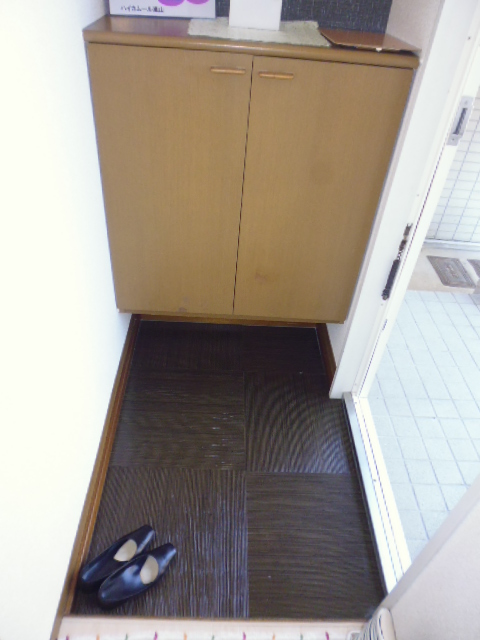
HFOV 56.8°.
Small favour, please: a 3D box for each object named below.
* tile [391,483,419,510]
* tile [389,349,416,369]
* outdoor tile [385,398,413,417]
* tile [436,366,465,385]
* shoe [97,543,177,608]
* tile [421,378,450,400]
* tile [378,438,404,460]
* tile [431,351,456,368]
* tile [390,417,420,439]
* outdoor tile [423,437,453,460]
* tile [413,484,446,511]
[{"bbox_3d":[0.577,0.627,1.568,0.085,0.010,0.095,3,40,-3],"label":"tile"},{"bbox_3d":[0.768,0.181,2.104,0.096,0.010,0.096,2,40,-2],"label":"tile"},{"bbox_3d":[0.662,0.366,1.859,0.096,0.010,0.096,3,40,-3],"label":"outdoor tile"},{"bbox_3d":[0.960,0.251,2.027,0.096,0.010,0.096,3,40,-3],"label":"tile"},{"bbox_3d":[-0.276,0.687,1.208,0.080,0.082,0.229,34,48,30],"label":"shoe"},{"bbox_3d":[0.861,0.311,1.946,0.096,0.010,0.096,3,40,-3],"label":"tile"},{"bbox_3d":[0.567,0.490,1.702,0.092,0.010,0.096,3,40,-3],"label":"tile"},{"bbox_3d":[0.968,0.191,2.119,0.095,0.010,0.095,3,40,-3],"label":"tile"},{"bbox_3d":[0.663,0.431,1.783,0.096,0.010,0.096,3,40,-3],"label":"tile"},{"bbox_3d":[0.770,0.504,1.722,0.096,0.010,0.096,2,40,-2],"label":"outdoor tile"},{"bbox_3d":[0.671,0.630,1.566,0.096,0.010,0.096,2,40,-2],"label":"tile"}]

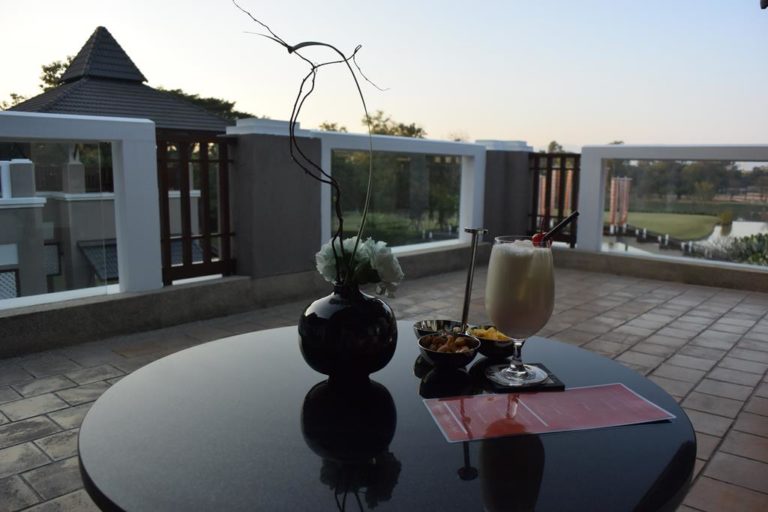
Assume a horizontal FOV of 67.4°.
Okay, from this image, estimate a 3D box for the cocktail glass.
[{"bbox_3d":[0.173,0.066,0.730,0.087,0.174,0.087,0,8,0],"label":"cocktail glass"}]

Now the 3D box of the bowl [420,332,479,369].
[{"bbox_3d":[0.091,0.136,0.793,0.085,0.031,0.085,0,8,0],"label":"bowl"}]

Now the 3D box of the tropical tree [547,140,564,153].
[{"bbox_3d":[25.308,-12.027,85.000,4.500,9.900,4.500,0,8,0],"label":"tropical tree"}]

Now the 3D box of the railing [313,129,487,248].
[{"bbox_3d":[0.235,-0.535,5.477,0.184,1.086,2.327,8,11,43],"label":"railing"}]

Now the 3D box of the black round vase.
[{"bbox_3d":[-0.046,0.098,0.740,0.127,0.118,0.127,0,8,0],"label":"black round vase"}]

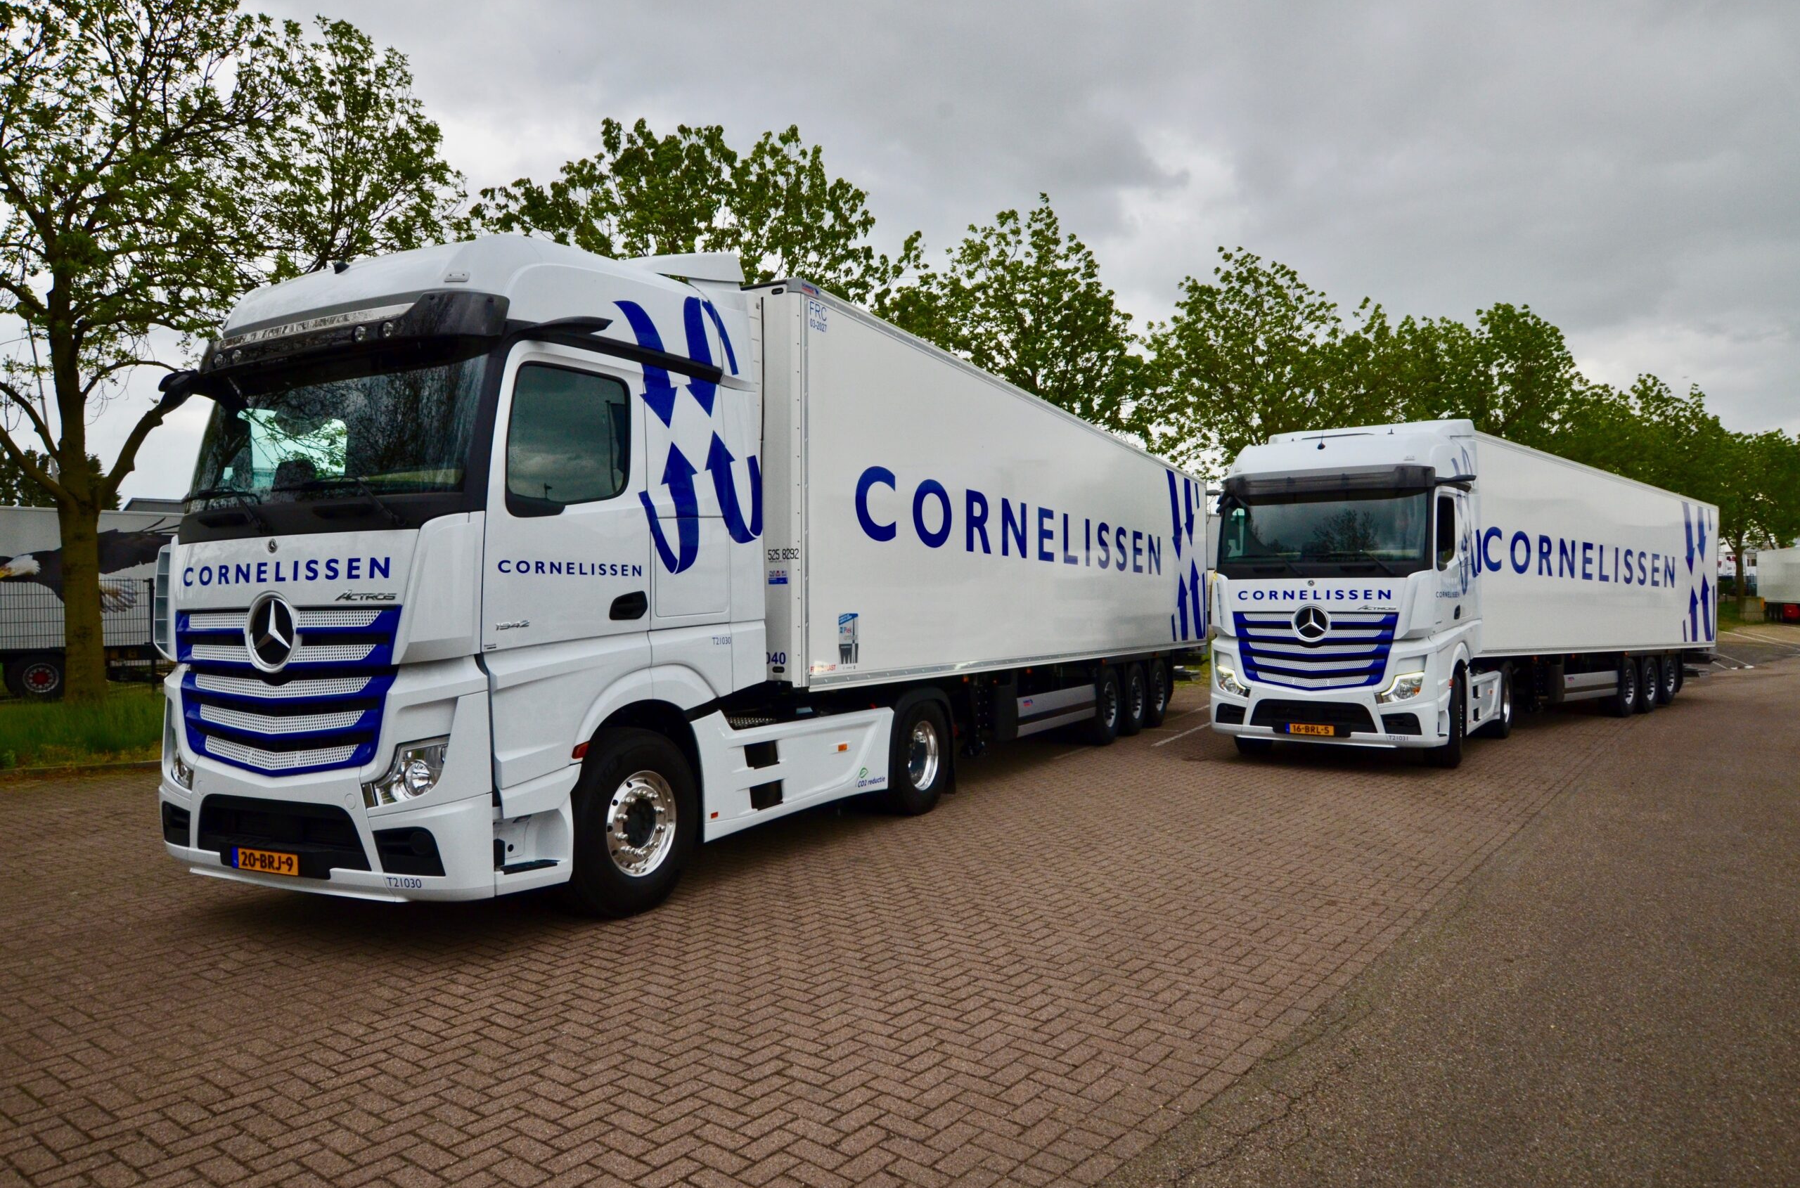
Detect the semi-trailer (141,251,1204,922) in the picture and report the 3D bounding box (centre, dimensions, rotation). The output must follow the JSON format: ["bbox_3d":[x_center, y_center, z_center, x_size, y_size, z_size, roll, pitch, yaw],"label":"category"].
[{"bbox_3d":[0.647,-0.005,12.725,2.650,4.080,16.607,-1,-2,28],"label":"semi-trailer"}]

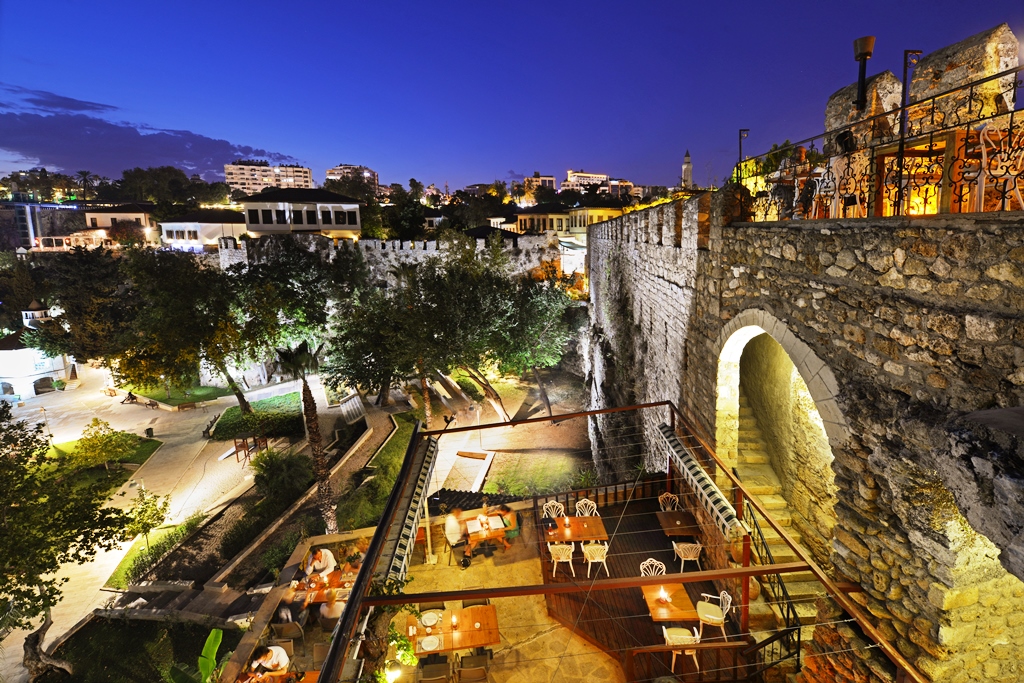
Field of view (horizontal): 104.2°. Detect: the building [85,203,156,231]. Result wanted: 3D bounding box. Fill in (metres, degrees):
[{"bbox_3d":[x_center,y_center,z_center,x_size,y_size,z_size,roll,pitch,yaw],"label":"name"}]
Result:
[{"bbox_3d":[-58.525,-17.988,61.276,8.800,6.000,7.000,-1,15,0],"label":"building"}]

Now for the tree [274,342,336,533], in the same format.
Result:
[{"bbox_3d":[-7.148,3.565,14.200,1.700,7.300,1.700,-6,14,-16],"label":"tree"}]

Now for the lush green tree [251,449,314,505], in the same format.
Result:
[{"bbox_3d":[-11.121,6.542,19.300,2.700,2.300,2.600,-10,16,-28],"label":"lush green tree"}]

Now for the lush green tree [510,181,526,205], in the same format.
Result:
[{"bbox_3d":[1.750,-38.068,105.756,4.300,8.500,4.300,-1,15,0],"label":"lush green tree"}]

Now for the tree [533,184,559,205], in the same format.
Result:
[{"bbox_3d":[8.319,-34.435,99.501,6.600,8.500,6.500,-1,15,0],"label":"tree"}]

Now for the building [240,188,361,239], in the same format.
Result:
[{"bbox_3d":[-25.294,-15.975,50.500,13.800,6.800,10.000,-4,14,-8],"label":"building"}]

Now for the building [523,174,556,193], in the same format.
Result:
[{"bbox_3d":[14.844,-84.208,215.000,15.000,12.000,12.000,-7,15,-19],"label":"building"}]

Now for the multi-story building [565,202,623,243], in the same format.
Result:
[{"bbox_3d":[13.776,-18.057,62.000,8.500,6.600,6.500,-12,17,-35],"label":"multi-story building"}]

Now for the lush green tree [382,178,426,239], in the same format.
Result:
[{"bbox_3d":[-15.384,-18.461,57.000,6.200,9.300,6.000,-6,14,-16],"label":"lush green tree"}]

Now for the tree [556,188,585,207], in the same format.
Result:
[{"bbox_3d":[14.357,-32.711,96.874,6.800,8.000,6.500,-1,15,0],"label":"tree"}]

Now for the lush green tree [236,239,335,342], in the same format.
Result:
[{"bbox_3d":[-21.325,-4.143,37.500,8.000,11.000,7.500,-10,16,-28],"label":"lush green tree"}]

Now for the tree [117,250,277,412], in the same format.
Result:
[{"bbox_3d":[-25.031,-0.949,31.500,10.300,11.700,9.300,-10,16,-28],"label":"tree"}]

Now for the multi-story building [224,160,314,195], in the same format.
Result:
[{"bbox_3d":[-137.659,-88.015,229.679,48.000,26.000,14.000,-6,16,-19],"label":"multi-story building"}]

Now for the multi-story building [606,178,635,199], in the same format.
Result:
[{"bbox_3d":[67.522,-92.479,249.758,15.500,17.000,13.000,-3,15,-10],"label":"multi-story building"}]

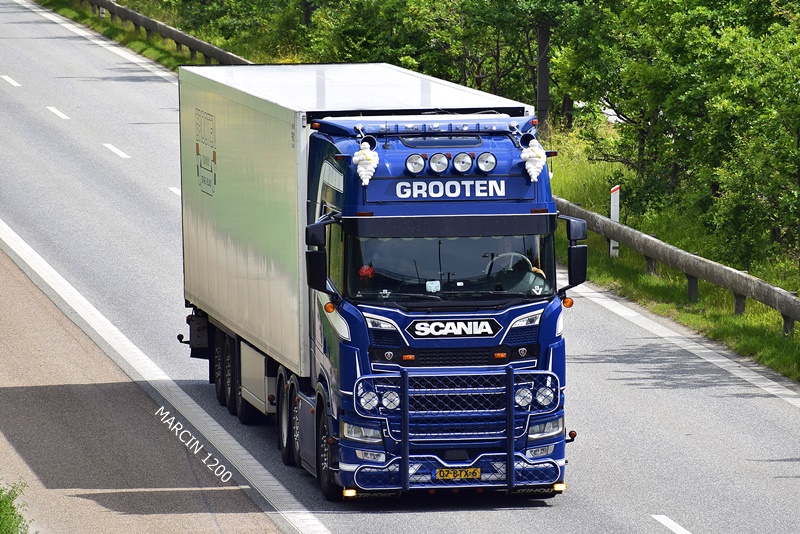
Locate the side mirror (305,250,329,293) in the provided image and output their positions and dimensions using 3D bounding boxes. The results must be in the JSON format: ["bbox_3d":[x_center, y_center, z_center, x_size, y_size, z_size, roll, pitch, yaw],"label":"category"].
[{"bbox_3d":[-0.877,0.053,77.192,0.210,0.430,0.150,-1,4,-2],"label":"side mirror"}]

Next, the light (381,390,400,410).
[{"bbox_3d":[-0.093,1.395,76.482,0.200,0.200,0.110,-1,4,-7],"label":"light"}]

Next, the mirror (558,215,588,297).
[{"bbox_3d":[1.833,-0.121,77.516,0.290,0.850,0.250,-1,4,-10],"label":"mirror"}]

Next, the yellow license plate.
[{"bbox_3d":[0.599,2.175,76.900,0.510,0.110,0.015,-1,4,-7],"label":"yellow license plate"}]

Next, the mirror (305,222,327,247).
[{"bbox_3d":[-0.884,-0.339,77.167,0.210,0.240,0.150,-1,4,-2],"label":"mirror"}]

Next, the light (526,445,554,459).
[{"bbox_3d":[1.473,1.934,76.901,0.295,0.120,0.130,-2,4,-17],"label":"light"}]

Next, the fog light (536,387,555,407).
[{"bbox_3d":[1.518,1.358,76.678,0.200,0.200,0.110,-1,4,-7],"label":"fog light"}]

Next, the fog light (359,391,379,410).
[{"bbox_3d":[-0.321,1.398,76.638,0.210,0.210,0.120,-1,4,-7],"label":"fog light"}]

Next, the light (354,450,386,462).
[{"bbox_3d":[-0.308,1.981,76.684,0.295,0.120,0.130,-1,4,3],"label":"light"}]

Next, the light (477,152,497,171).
[{"bbox_3d":[0.912,-1.100,77.065,0.210,0.210,0.110,-1,4,-7],"label":"light"}]

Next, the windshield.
[{"bbox_3d":[0.532,0.000,76.845,2.200,0.800,0.340,-1,4,-7],"label":"windshield"}]

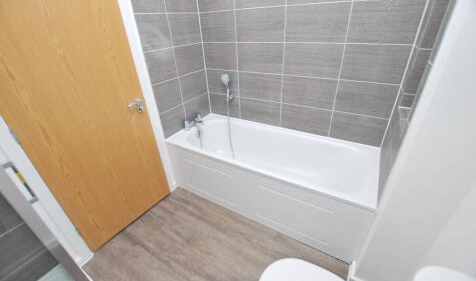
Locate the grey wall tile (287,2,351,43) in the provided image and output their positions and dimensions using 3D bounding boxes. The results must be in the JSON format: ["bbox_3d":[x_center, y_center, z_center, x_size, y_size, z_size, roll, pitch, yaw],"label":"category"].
[{"bbox_3d":[0.548,-0.820,1.393,0.445,0.252,0.012,15,36,28],"label":"grey wall tile"}]

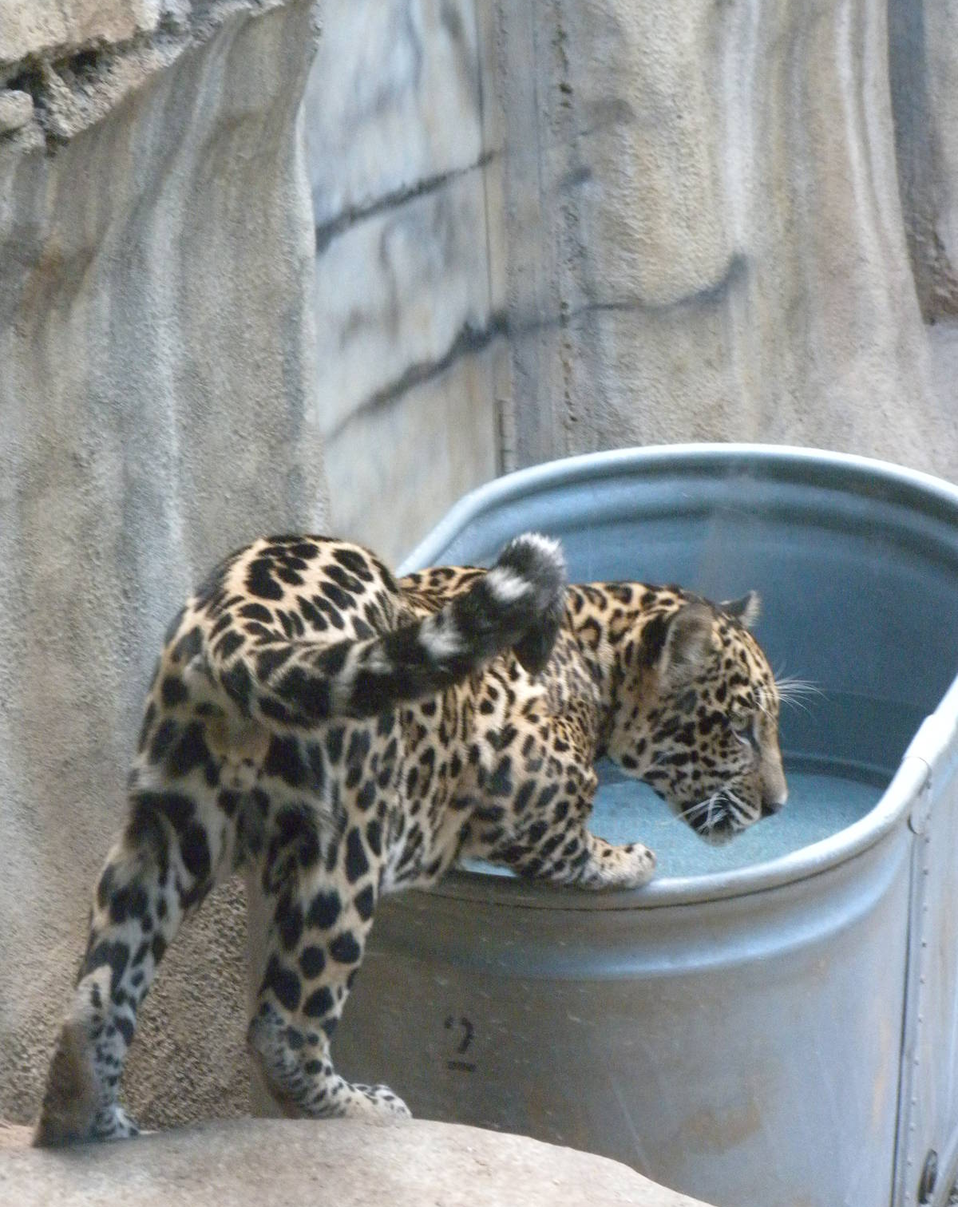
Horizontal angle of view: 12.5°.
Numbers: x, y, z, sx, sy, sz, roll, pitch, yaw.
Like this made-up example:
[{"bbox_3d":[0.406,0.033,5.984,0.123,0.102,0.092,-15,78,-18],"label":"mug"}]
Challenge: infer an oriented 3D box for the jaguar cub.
[{"bbox_3d":[-0.043,0.157,3.860,0.350,0.530,0.760,21,31,41],"label":"jaguar cub"}]

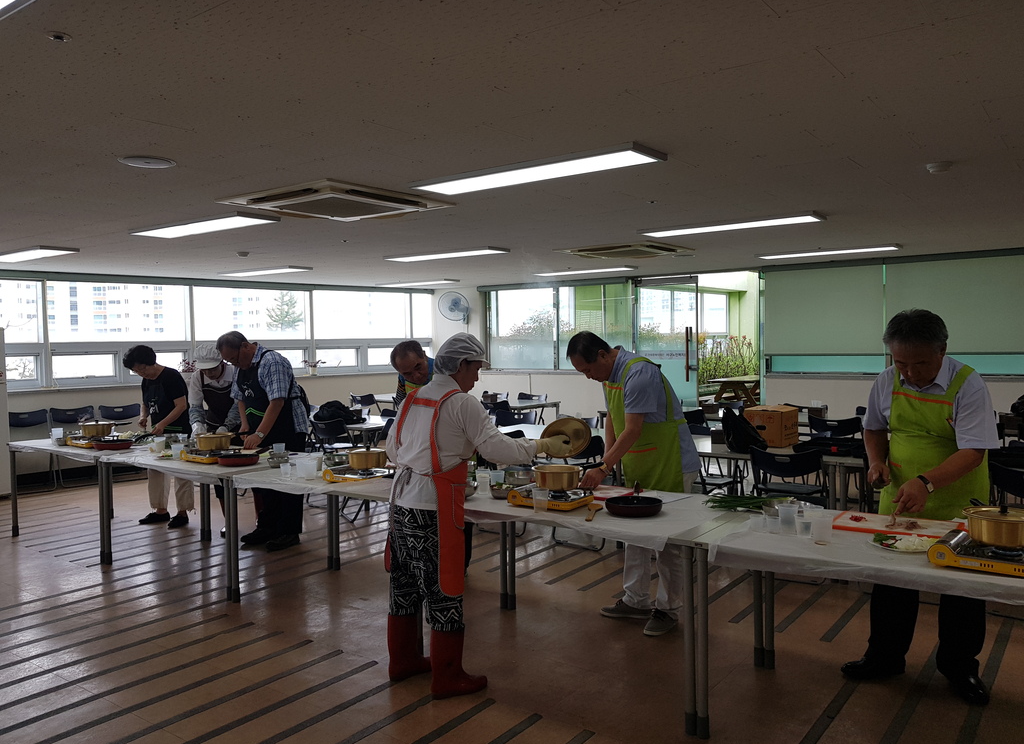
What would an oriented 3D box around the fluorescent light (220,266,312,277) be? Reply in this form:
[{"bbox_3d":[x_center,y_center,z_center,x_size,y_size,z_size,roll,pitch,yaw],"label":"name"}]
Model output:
[{"bbox_3d":[-2.754,-1.115,8.553,1.250,0.030,0.310,1,3,37],"label":"fluorescent light"}]

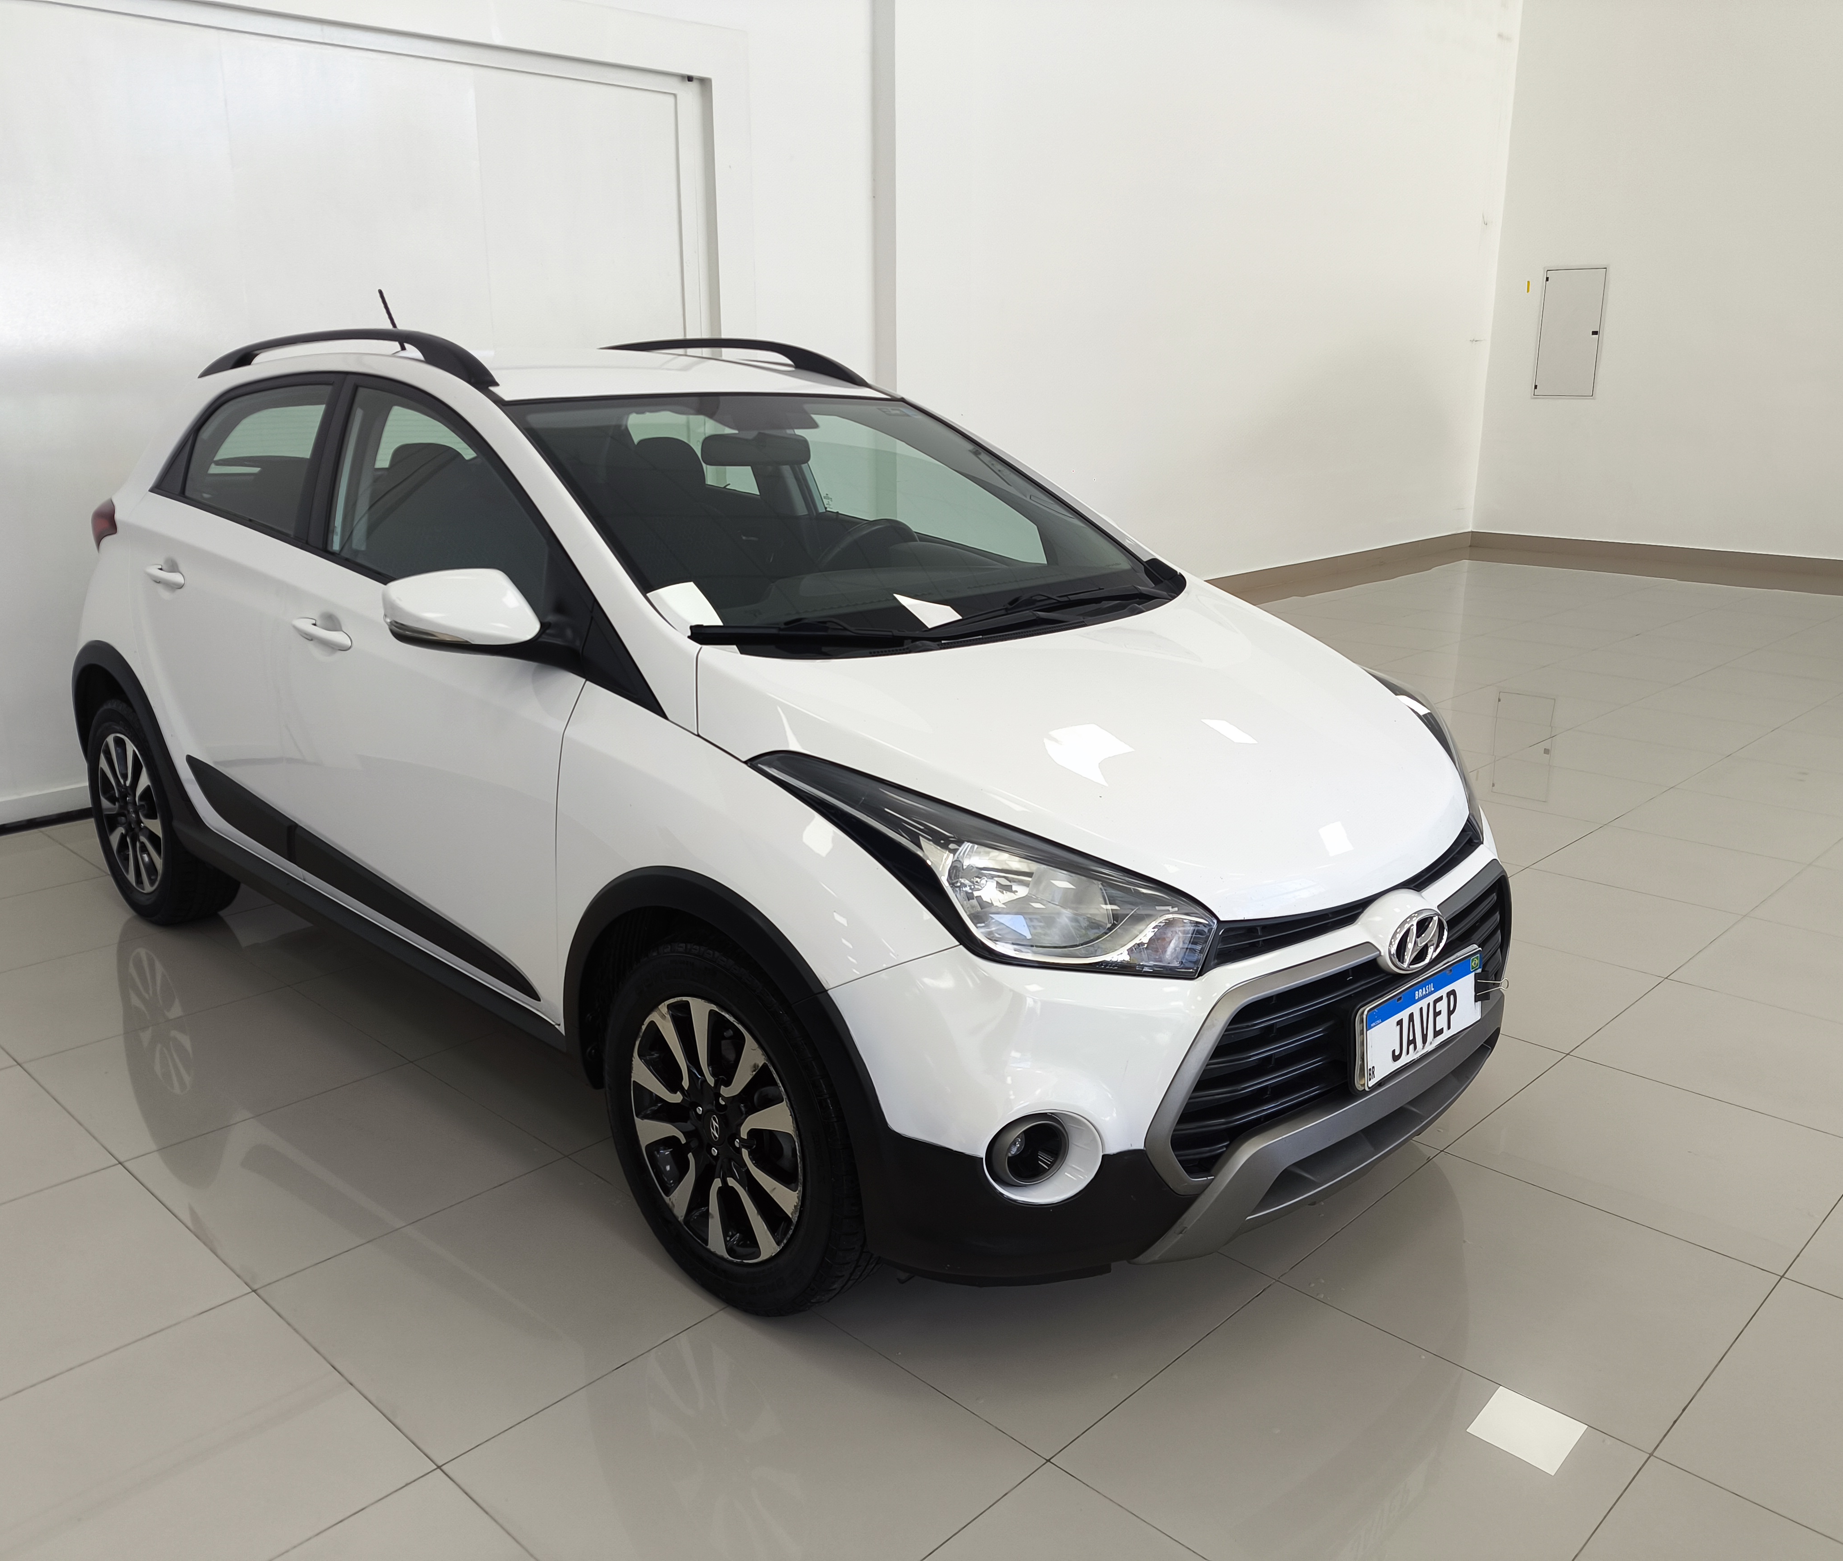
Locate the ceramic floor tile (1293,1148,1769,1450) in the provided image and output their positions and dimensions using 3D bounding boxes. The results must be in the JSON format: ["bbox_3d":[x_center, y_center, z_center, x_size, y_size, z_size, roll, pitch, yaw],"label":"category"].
[{"bbox_3d":[1.014,0.833,2.494,0.597,0.012,0.597,14,21,42],"label":"ceramic floor tile"}]

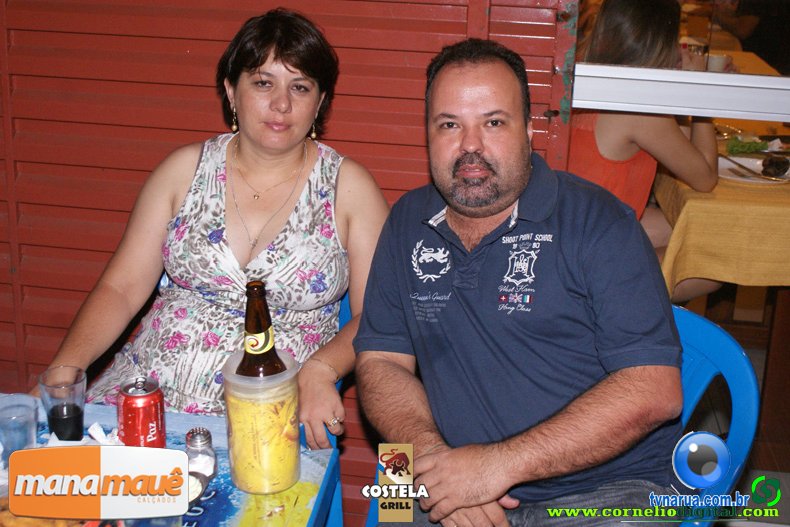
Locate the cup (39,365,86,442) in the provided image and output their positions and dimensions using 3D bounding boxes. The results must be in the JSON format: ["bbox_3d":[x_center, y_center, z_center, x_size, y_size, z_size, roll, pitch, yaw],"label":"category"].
[{"bbox_3d":[-0.500,0.218,1.496,0.068,0.102,0.068,1,18,0],"label":"cup"}]

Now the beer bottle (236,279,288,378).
[{"bbox_3d":[-0.186,0.164,1.367,0.075,0.287,0.075,0,19,0],"label":"beer bottle"}]

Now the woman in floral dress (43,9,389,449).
[{"bbox_3d":[-0.286,0.244,1.626,0.580,1.280,0.680,4,17,4],"label":"woman in floral dress"}]

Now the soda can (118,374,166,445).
[{"bbox_3d":[-0.364,0.232,1.418,0.066,0.122,0.066,2,17,-1],"label":"soda can"}]

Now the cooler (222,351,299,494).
[{"bbox_3d":[-0.184,0.223,1.388,0.105,0.175,0.105,1,18,0],"label":"cooler"}]

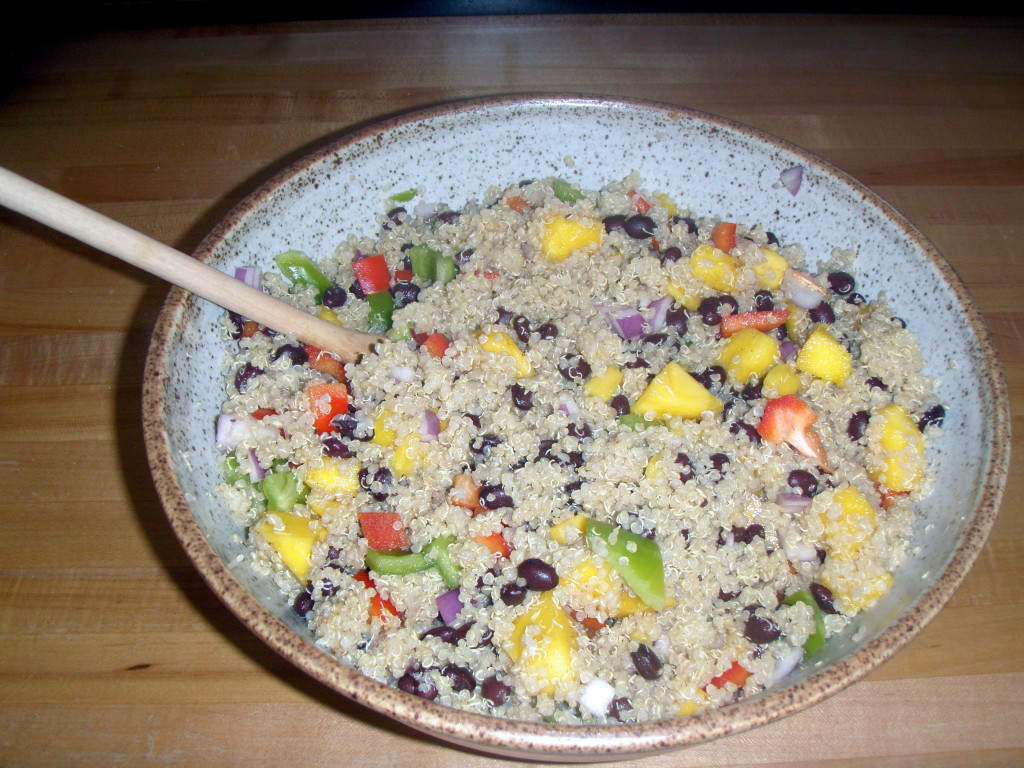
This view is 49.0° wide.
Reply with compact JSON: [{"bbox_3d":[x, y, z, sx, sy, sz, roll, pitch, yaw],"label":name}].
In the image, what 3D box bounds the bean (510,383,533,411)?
[{"bbox_3d":[0.003,0.004,0.390,0.008,0.007,0.012,-13,51,-11],"label":"bean"}]

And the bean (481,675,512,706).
[{"bbox_3d":[-0.005,0.093,0.340,0.008,0.008,0.011,-24,54,-20],"label":"bean"}]

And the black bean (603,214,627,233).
[{"bbox_3d":[0.043,-0.065,0.460,0.011,0.006,0.008,2,49,2],"label":"black bean"}]

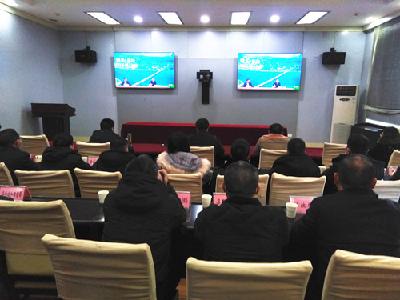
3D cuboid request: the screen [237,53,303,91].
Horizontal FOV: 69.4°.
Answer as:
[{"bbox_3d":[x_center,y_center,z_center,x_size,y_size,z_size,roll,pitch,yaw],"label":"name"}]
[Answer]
[{"bbox_3d":[1.939,-2.129,7.915,1.740,1.000,0.080,2,11,4],"label":"screen"}]

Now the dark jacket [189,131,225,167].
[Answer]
[{"bbox_3d":[0.077,0.051,3.828,0.490,0.640,0.400,2,11,4],"label":"dark jacket"}]

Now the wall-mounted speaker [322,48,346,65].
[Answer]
[{"bbox_3d":[3.463,-2.332,7.401,0.540,0.320,0.320,2,11,4],"label":"wall-mounted speaker"}]

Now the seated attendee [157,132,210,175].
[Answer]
[{"bbox_3d":[-0.118,0.447,2.961,0.520,1.270,0.750,1,10,4],"label":"seated attendee"}]

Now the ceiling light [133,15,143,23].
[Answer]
[{"bbox_3d":[-1.555,-3.236,7.142,0.200,0.070,0.200,2,11,4],"label":"ceiling light"}]

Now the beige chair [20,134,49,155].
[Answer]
[{"bbox_3d":[-2.500,0.208,4.568,0.460,0.930,0.560,0,10,-4],"label":"beige chair"}]

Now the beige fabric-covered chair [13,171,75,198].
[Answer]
[{"bbox_3d":[-1.389,0.606,2.902,0.480,0.950,0.570,0,10,-1],"label":"beige fabric-covered chair"}]

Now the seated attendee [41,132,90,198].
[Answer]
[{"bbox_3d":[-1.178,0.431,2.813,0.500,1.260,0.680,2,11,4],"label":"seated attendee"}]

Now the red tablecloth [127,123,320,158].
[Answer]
[{"bbox_3d":[0.311,-0.113,6.089,3.800,0.800,0.850,2,11,4],"label":"red tablecloth"}]

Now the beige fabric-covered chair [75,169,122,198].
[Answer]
[{"bbox_3d":[-0.838,0.611,2.911,0.480,0.950,0.570,3,11,14],"label":"beige fabric-covered chair"}]

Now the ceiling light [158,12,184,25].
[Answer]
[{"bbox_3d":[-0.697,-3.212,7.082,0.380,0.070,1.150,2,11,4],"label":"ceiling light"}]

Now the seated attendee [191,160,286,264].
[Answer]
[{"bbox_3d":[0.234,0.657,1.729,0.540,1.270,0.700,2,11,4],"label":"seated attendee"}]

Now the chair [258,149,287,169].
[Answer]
[{"bbox_3d":[1.039,0.425,4.049,0.480,0.950,0.570,2,10,8],"label":"chair"}]

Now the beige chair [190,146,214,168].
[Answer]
[{"bbox_3d":[-0.008,0.377,4.259,0.480,0.950,0.570,1,10,4],"label":"beige chair"}]

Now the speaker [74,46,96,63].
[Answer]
[{"bbox_3d":[-2.772,-2.303,7.016,0.510,0.310,0.310,0,18,-4],"label":"speaker"}]

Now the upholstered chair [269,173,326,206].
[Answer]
[{"bbox_3d":[0.784,0.613,2.588,0.460,0.930,0.560,2,10,4],"label":"upholstered chair"}]

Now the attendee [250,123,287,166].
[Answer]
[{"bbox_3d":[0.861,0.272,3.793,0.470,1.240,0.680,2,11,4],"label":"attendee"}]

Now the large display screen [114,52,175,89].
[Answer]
[{"bbox_3d":[-1.419,-2.045,7.455,1.563,0.914,0.080,2,10,4],"label":"large display screen"}]

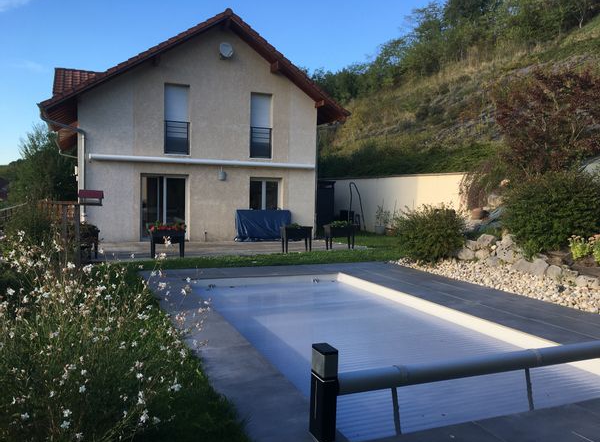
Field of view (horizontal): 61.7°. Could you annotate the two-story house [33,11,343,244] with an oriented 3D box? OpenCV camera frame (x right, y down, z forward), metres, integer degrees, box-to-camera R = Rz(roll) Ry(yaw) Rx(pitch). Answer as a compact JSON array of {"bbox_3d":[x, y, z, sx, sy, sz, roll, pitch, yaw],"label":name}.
[{"bbox_3d":[-4.671,-3.238,20.485,9.650,7.360,10.200,0,3,-22],"label":"two-story house"}]

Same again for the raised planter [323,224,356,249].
[{"bbox_3d":[1.147,0.483,14.742,0.800,0.680,0.380,0,3,-24],"label":"raised planter"}]

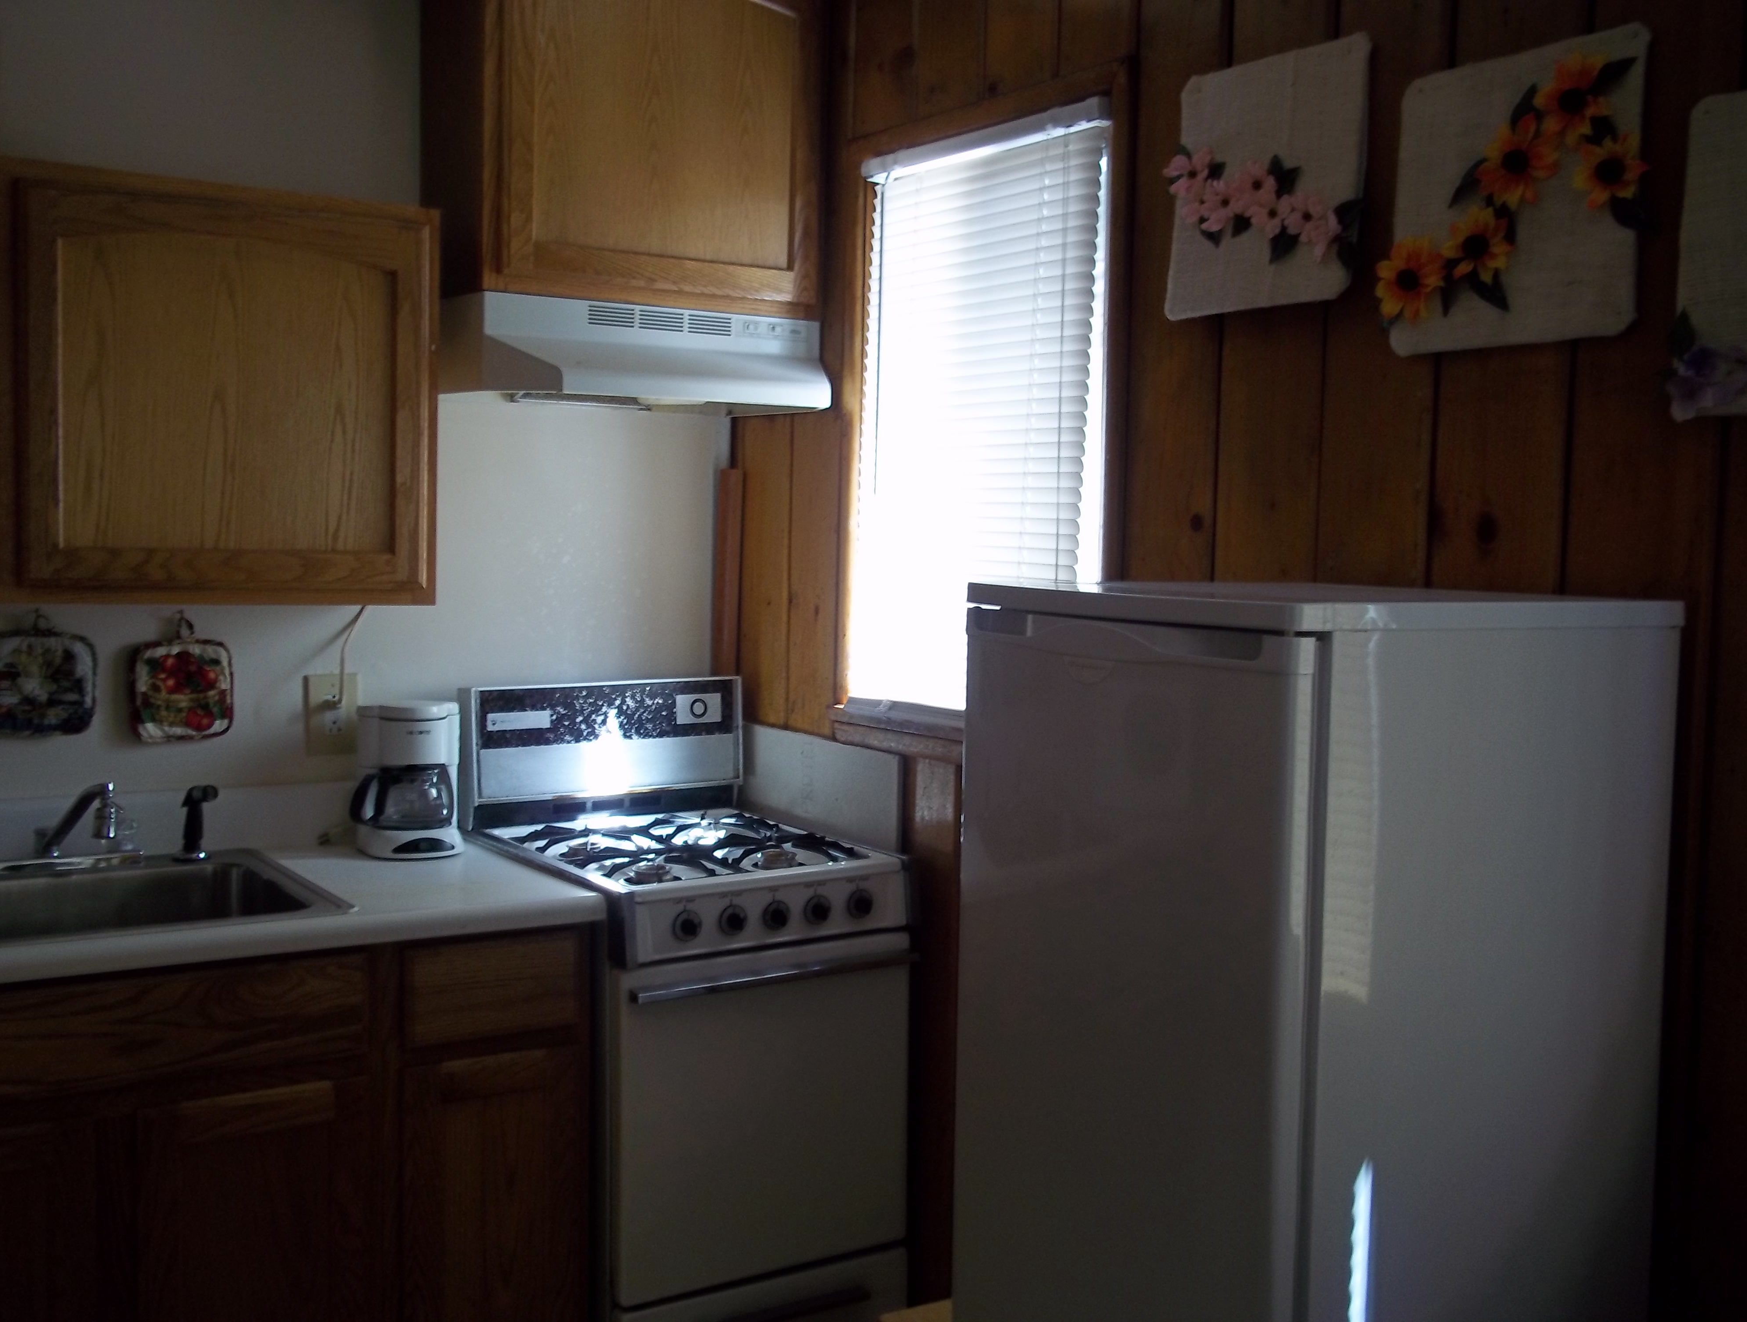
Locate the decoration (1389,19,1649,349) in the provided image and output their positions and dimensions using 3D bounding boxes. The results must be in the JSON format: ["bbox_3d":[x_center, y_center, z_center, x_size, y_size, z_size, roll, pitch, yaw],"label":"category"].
[{"bbox_3d":[0.675,-0.485,1.942,0.040,0.301,0.319,-2,5,-33],"label":"decoration"}]

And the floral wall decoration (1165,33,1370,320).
[{"bbox_3d":[0.477,-0.581,2.237,0.040,0.298,0.309,-2,5,-33],"label":"floral wall decoration"}]

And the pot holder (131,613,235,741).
[{"bbox_3d":[-1.089,0.027,2.887,0.154,0.203,0.020,-2,5,-33],"label":"pot holder"}]

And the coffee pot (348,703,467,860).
[{"bbox_3d":[-0.762,0.189,2.953,0.163,0.230,0.185,-1,5,-23],"label":"coffee pot"}]

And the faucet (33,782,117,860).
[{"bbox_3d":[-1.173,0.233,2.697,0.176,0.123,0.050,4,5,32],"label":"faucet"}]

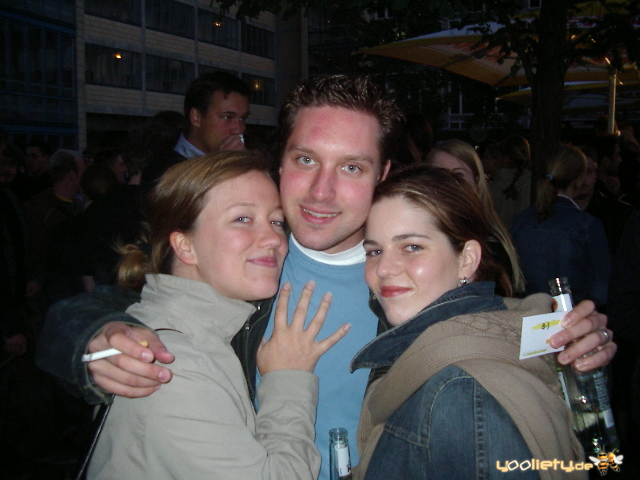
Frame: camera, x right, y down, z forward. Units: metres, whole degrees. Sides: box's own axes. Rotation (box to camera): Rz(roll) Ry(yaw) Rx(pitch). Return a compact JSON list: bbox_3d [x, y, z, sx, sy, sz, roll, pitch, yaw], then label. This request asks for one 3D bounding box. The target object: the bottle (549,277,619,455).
[{"bbox_3d":[0.346,0.169,0.940,0.062,0.237,0.062,-13,-3,18],"label":"bottle"}]

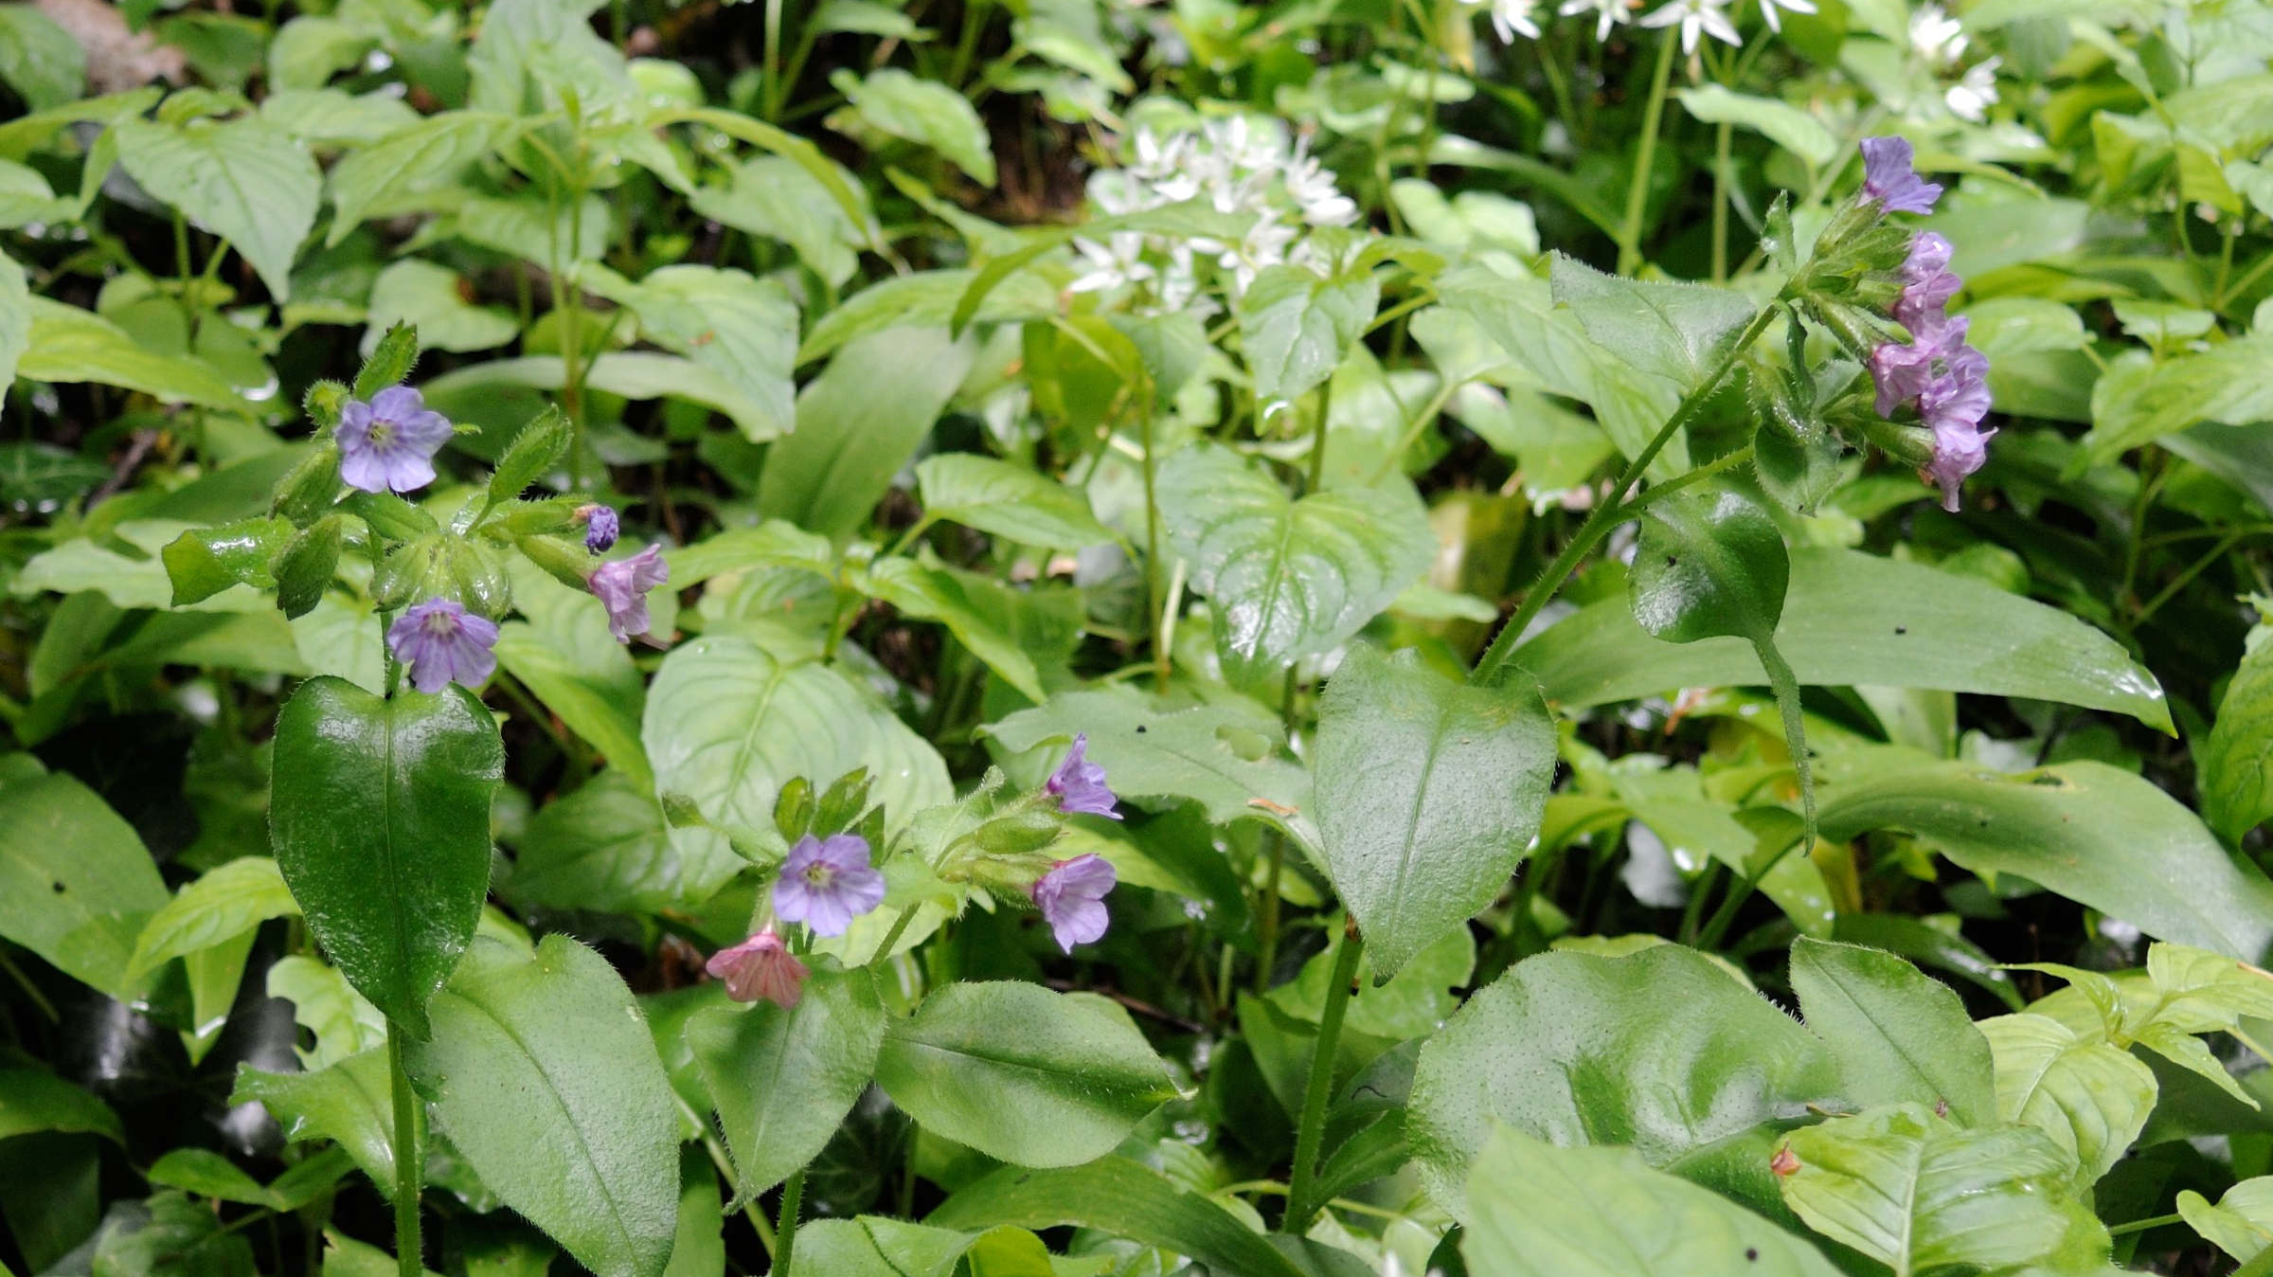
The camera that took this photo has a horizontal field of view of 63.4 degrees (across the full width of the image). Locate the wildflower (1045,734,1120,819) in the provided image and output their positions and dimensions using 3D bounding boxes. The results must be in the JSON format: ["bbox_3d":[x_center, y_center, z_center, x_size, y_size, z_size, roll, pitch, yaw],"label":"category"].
[{"bbox_3d":[-0.009,0.023,0.303,0.013,0.015,0.015,-13,20,21],"label":"wildflower"}]

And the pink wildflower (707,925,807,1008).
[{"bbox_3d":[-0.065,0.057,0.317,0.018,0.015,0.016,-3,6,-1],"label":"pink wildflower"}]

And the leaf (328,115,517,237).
[{"bbox_3d":[-0.173,-0.112,0.445,0.030,0.012,0.046,33,44,31],"label":"leaf"}]

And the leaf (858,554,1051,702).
[{"bbox_3d":[-0.035,-0.003,0.368,0.049,0.013,0.026,34,42,15],"label":"leaf"}]

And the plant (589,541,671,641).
[{"bbox_3d":[-0.078,-0.007,0.282,0.011,0.015,0.015,22,40,22],"label":"plant"}]

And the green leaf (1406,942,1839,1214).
[{"bbox_3d":[0.080,0.072,0.299,0.071,0.018,0.050,-1,48,-4],"label":"green leaf"}]

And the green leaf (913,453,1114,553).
[{"bbox_3d":[-0.025,-0.028,0.380,0.042,0.010,0.027,17,32,17],"label":"green leaf"}]

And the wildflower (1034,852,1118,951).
[{"bbox_3d":[-0.009,0.039,0.272,0.012,0.014,0.013,-10,7,38],"label":"wildflower"}]

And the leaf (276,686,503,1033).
[{"bbox_3d":[-0.121,0.036,0.299,0.038,0.059,0.011,-9,-11,-1],"label":"leaf"}]

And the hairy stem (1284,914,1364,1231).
[{"bbox_3d":[0.029,0.068,0.285,0.004,0.049,0.004,11,15,-3],"label":"hairy stem"}]

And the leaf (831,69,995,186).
[{"bbox_3d":[-0.058,-0.133,0.480,0.048,0.014,0.024,32,44,18],"label":"leaf"}]

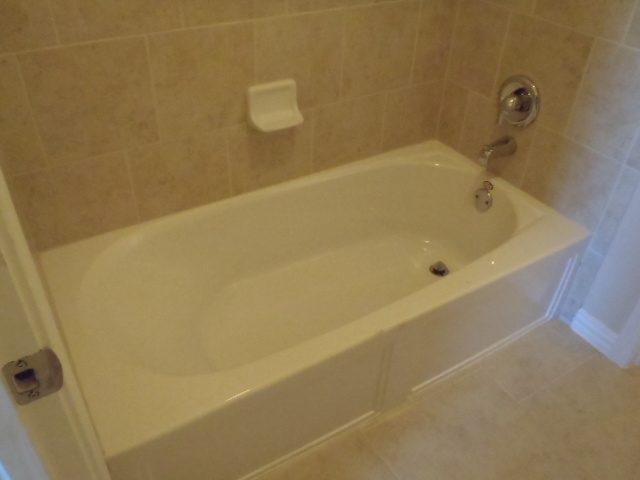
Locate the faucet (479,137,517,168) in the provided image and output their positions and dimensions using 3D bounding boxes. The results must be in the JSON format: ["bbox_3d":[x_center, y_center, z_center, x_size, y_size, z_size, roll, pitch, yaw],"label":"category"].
[{"bbox_3d":[0.610,-0.307,1.798,0.134,0.071,0.060,-19,42,-25],"label":"faucet"}]

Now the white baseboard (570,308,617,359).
[{"bbox_3d":[0.931,0.313,1.752,0.015,0.089,0.154,-19,42,-25],"label":"white baseboard"}]

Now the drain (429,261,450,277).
[{"bbox_3d":[0.460,0.110,1.986,0.074,0.029,0.074,1,38,-1],"label":"drain"}]

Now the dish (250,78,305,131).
[{"bbox_3d":[-0.130,-0.415,1.615,0.153,0.120,0.076,-19,42,-25],"label":"dish"}]

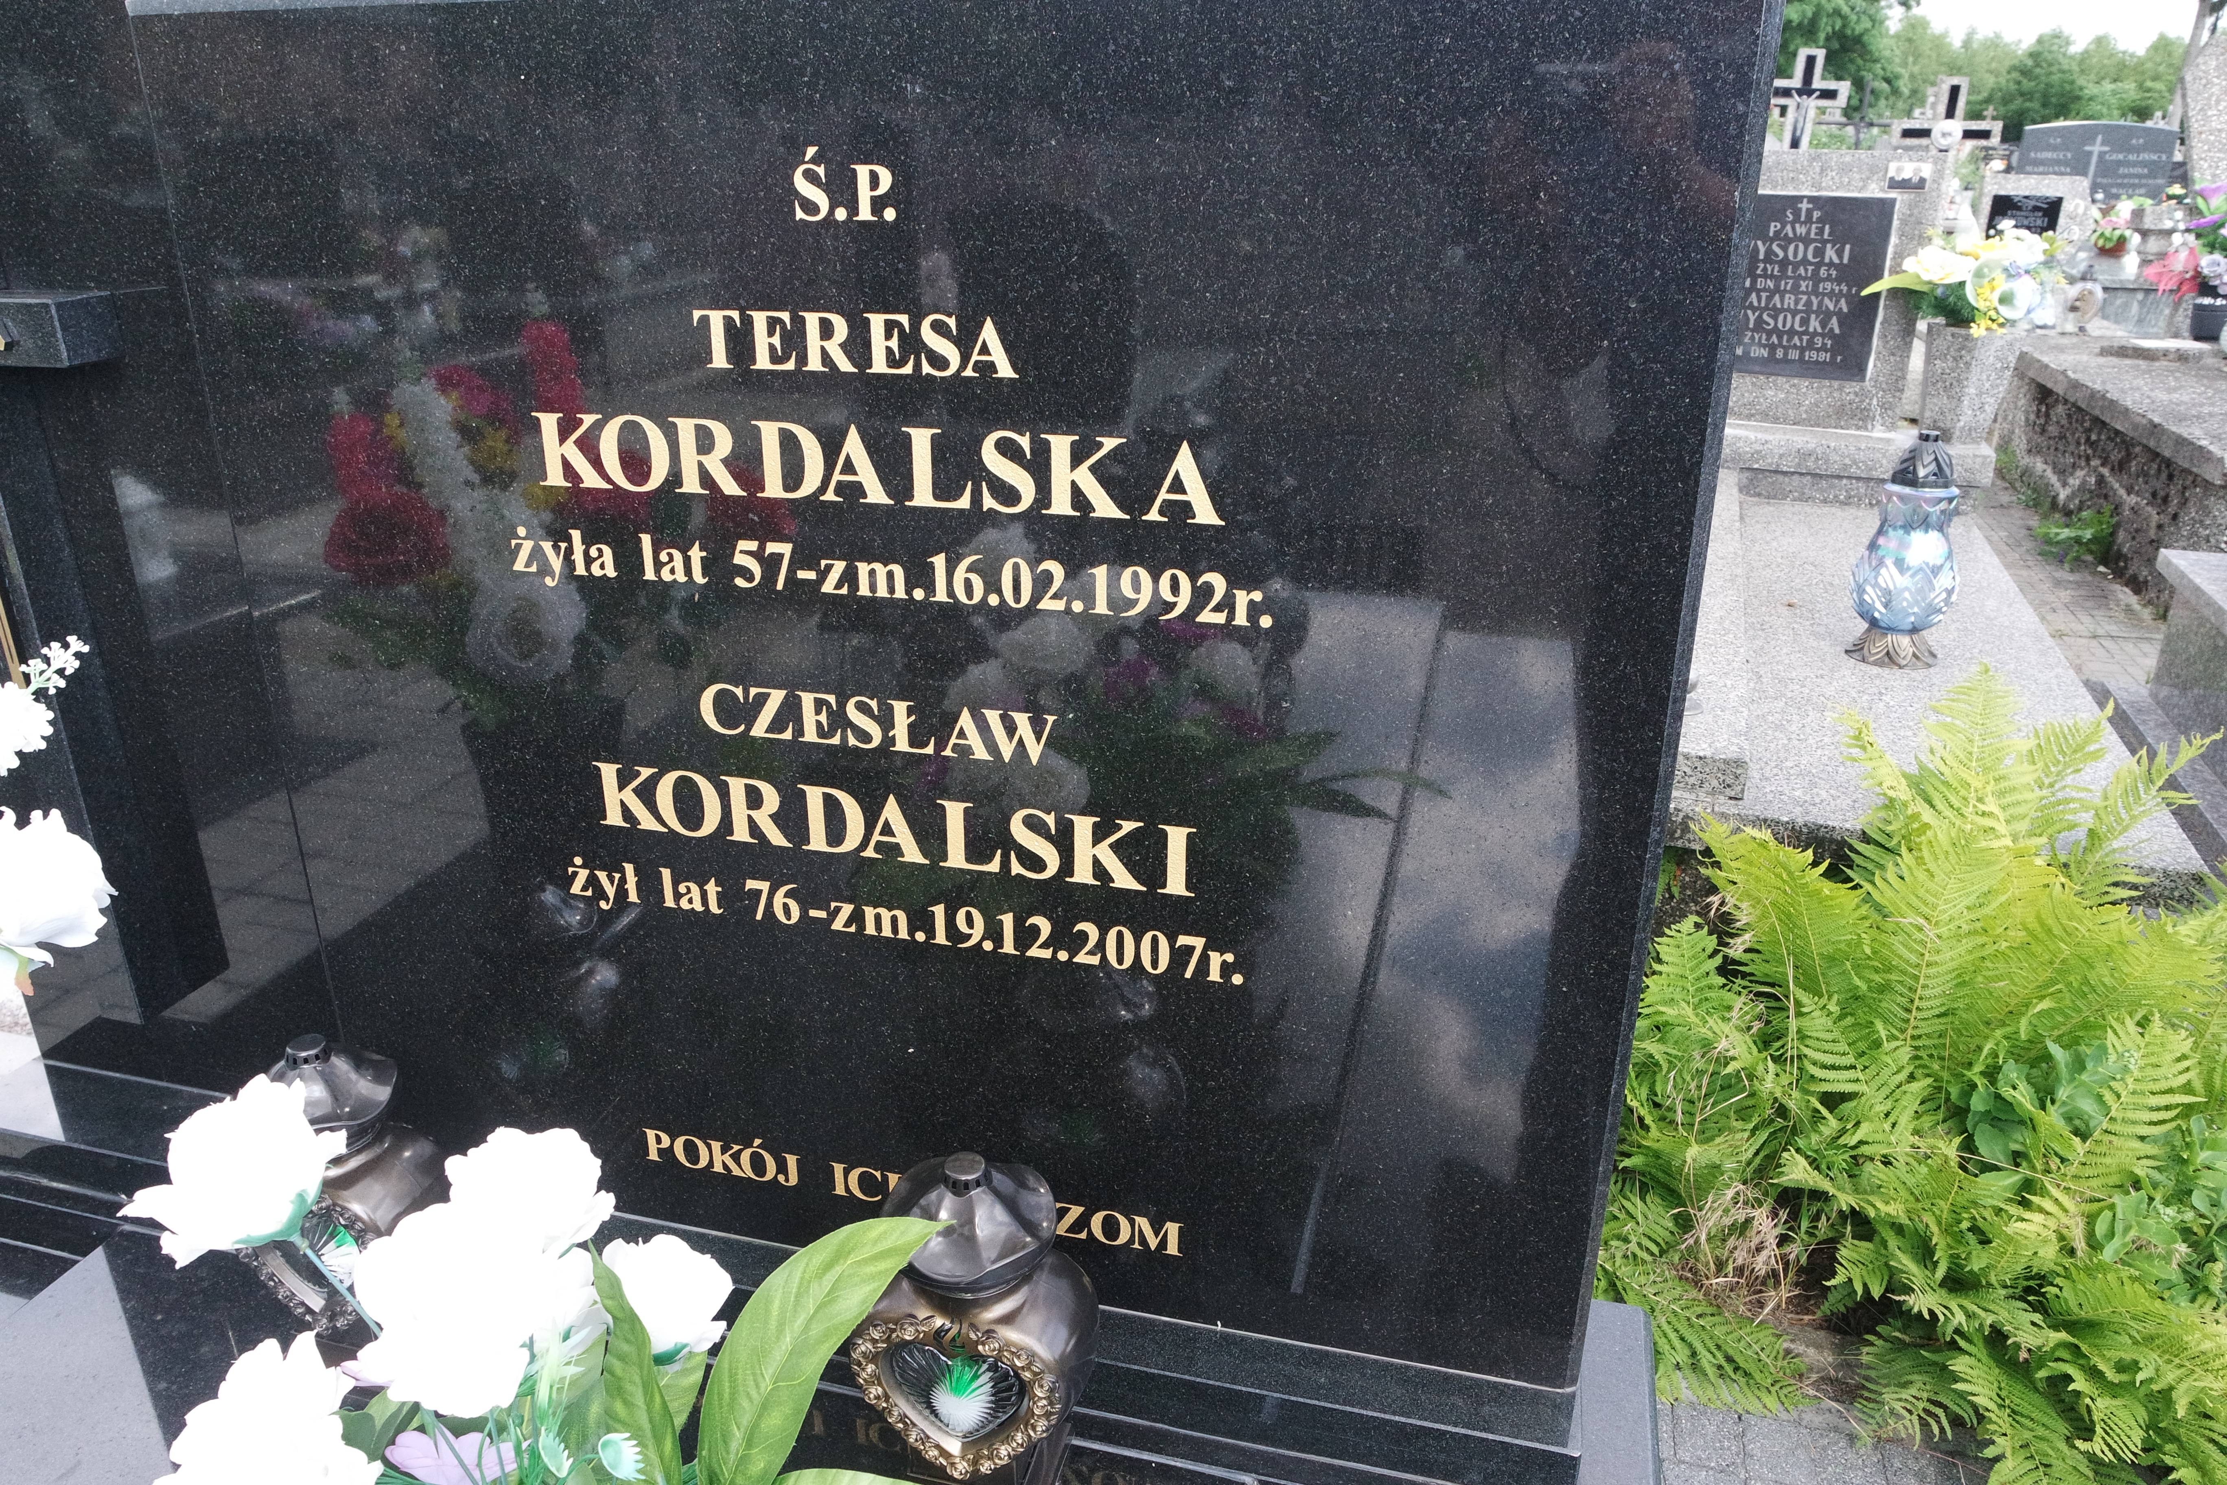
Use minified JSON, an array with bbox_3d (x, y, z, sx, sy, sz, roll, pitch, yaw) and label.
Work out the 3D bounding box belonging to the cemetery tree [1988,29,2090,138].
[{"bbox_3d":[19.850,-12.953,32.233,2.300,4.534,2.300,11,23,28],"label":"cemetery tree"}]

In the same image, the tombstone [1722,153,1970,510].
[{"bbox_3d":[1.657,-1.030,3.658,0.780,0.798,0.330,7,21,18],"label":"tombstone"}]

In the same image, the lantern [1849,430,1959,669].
[{"bbox_3d":[1.344,-0.328,2.494,0.165,0.380,0.165,7,21,18],"label":"lantern"}]

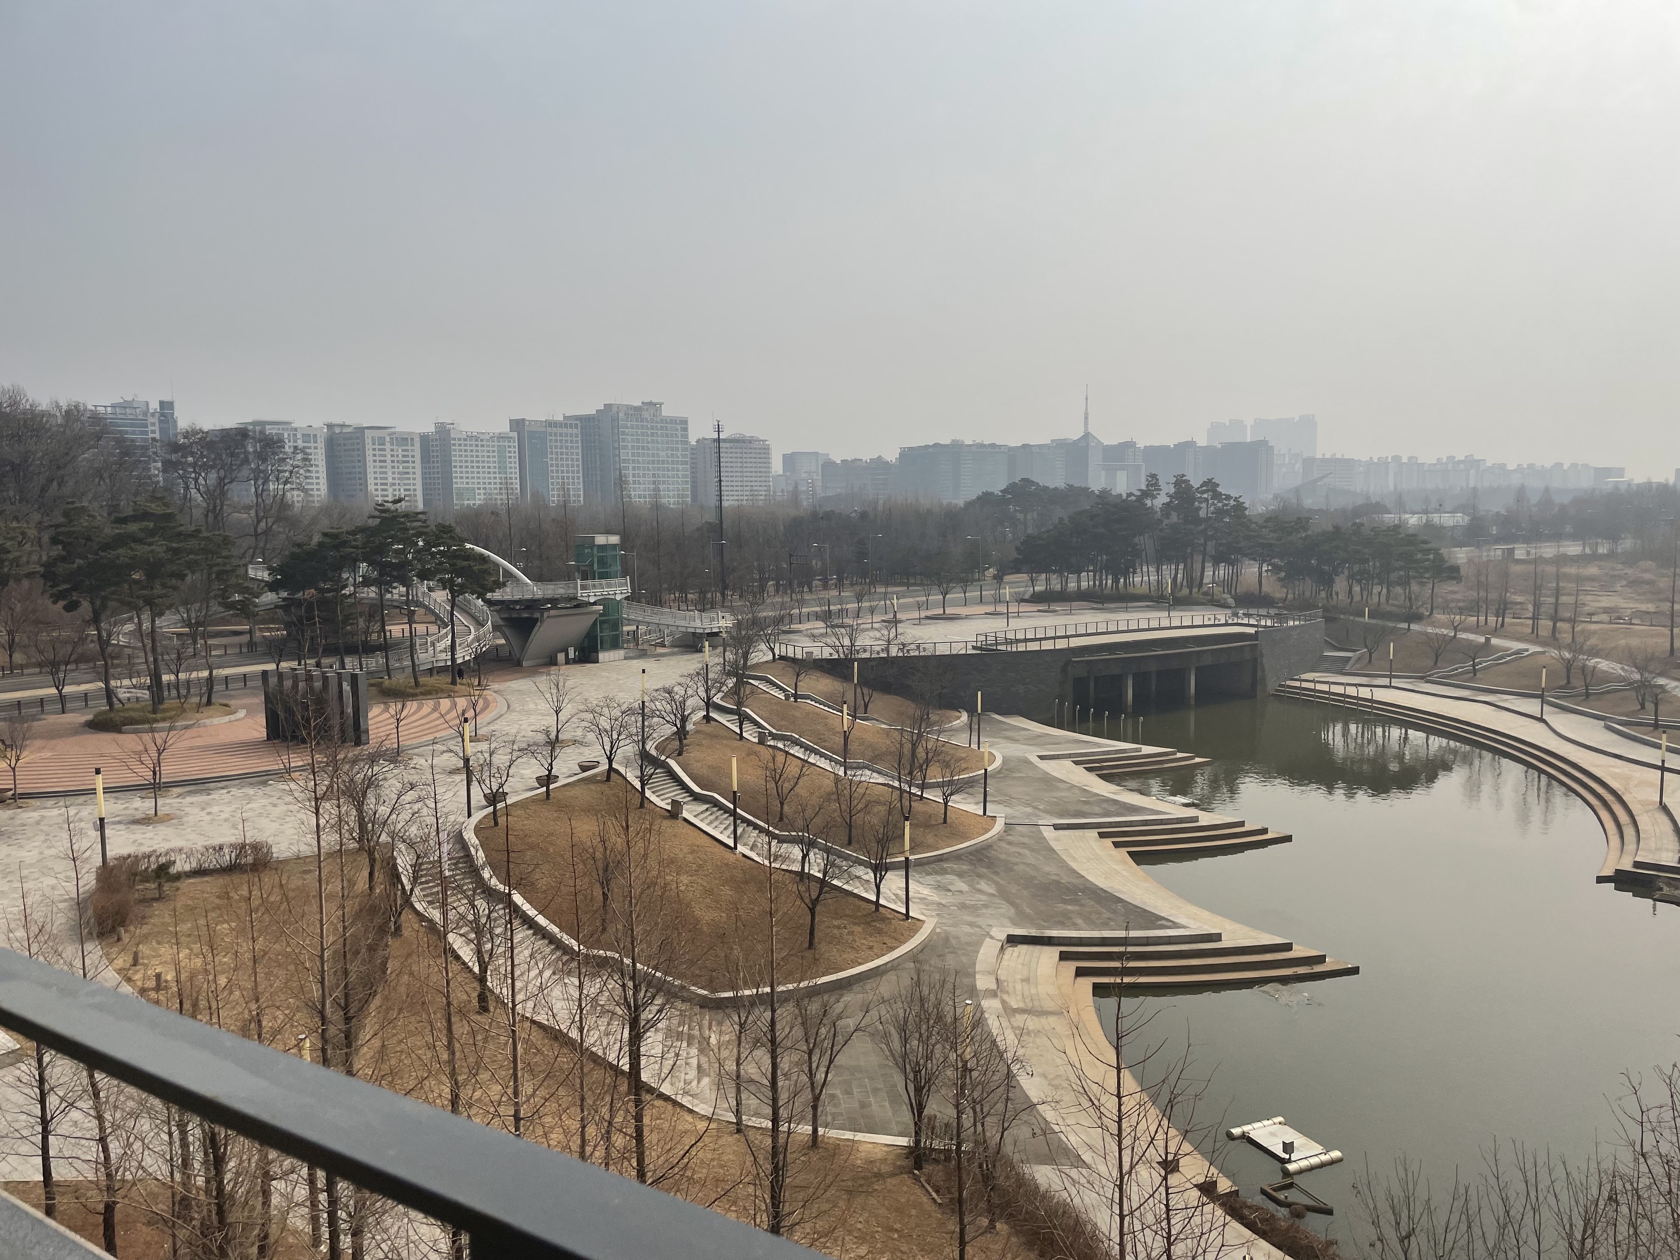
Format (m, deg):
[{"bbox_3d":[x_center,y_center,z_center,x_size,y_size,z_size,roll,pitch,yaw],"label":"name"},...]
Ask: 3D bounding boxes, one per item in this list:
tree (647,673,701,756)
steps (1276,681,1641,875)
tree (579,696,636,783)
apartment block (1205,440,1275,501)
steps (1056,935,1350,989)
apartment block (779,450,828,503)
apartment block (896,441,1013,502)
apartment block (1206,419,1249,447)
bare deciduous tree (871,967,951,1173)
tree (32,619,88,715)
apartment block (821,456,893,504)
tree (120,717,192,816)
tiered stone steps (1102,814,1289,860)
[{"bbox_3d":[-8.316,4.267,63.706,2.793,4.259,2.653,-1,6,-8],"label":"tree"},{"bbox_3d":[48.694,9.621,100.087,11.800,1.100,64.600,0,6,3],"label":"steps"},{"bbox_3d":[-12.655,5.944,68.377,3.000,4.700,3.000,-1,6,0],"label":"tree"},{"bbox_3d":[319.093,-123.010,1012.957,19.000,53.300,47.000,-5,8,-39],"label":"apartment block"},{"bbox_3d":[14.335,13.010,48.739,11.625,1.240,1.911,-1,6,-6],"label":"steps"},{"bbox_3d":[-31.926,-124.953,1072.764,34.000,50.500,19.000,-5,8,-39],"label":"apartment block"},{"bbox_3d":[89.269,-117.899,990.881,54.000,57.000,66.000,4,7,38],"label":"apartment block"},{"bbox_3d":[852.455,-371.636,2777.515,80.000,184.000,46.000,4,7,38],"label":"apartment block"},{"bbox_3d":[2.198,12.761,36.865,2.300,6.200,2.300,-1,6,0],"label":"bare deciduous tree"},{"bbox_3d":[-47.644,2.278,77.162,3.384,5.786,3.215,-4,7,-32],"label":"tree"},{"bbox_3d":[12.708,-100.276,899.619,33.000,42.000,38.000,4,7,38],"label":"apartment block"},{"bbox_3d":[-28.027,5.611,51.676,2.968,4.125,2.820,-4,7,-29],"label":"tree"},{"bbox_3d":[21.387,12.392,76.445,12.300,1.050,4.300,-2,6,-15],"label":"tiered stone steps"}]

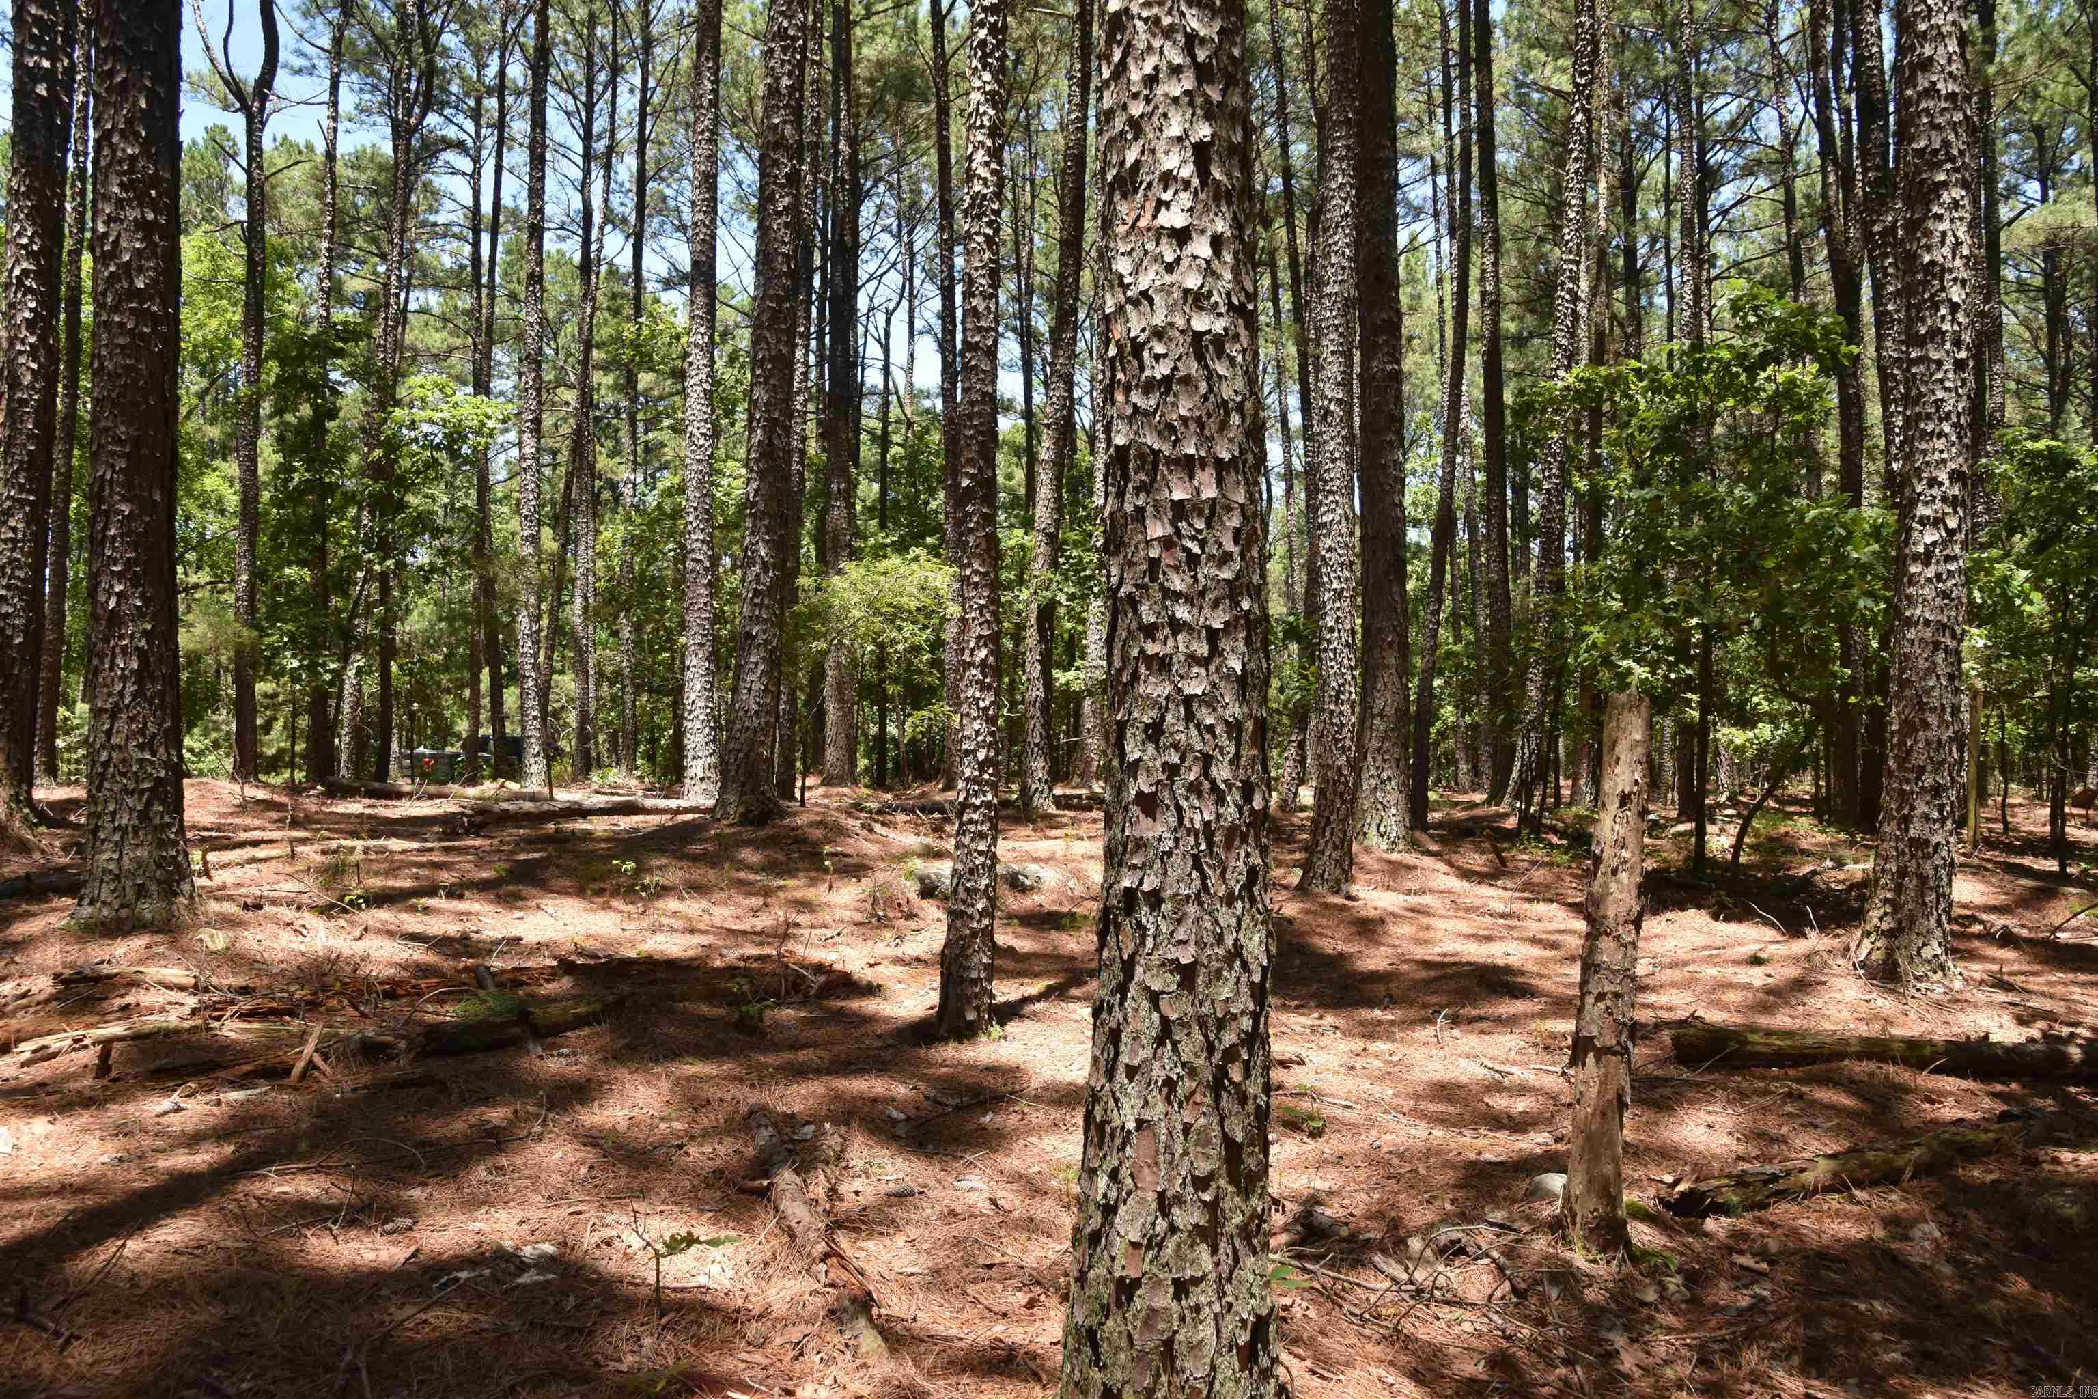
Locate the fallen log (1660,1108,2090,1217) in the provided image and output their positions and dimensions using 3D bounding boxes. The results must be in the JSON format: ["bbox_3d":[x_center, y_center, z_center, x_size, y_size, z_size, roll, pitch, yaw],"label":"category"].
[{"bbox_3d":[2.708,1.486,4.500,1.739,0.135,0.170,-1,1,-20],"label":"fallen log"}]

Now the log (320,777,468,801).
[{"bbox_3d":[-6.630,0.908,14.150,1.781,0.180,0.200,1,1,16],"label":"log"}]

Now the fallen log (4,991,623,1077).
[{"bbox_3d":[-2.706,1.258,5.350,2.029,0.200,0.240,3,0,-26],"label":"fallen log"}]

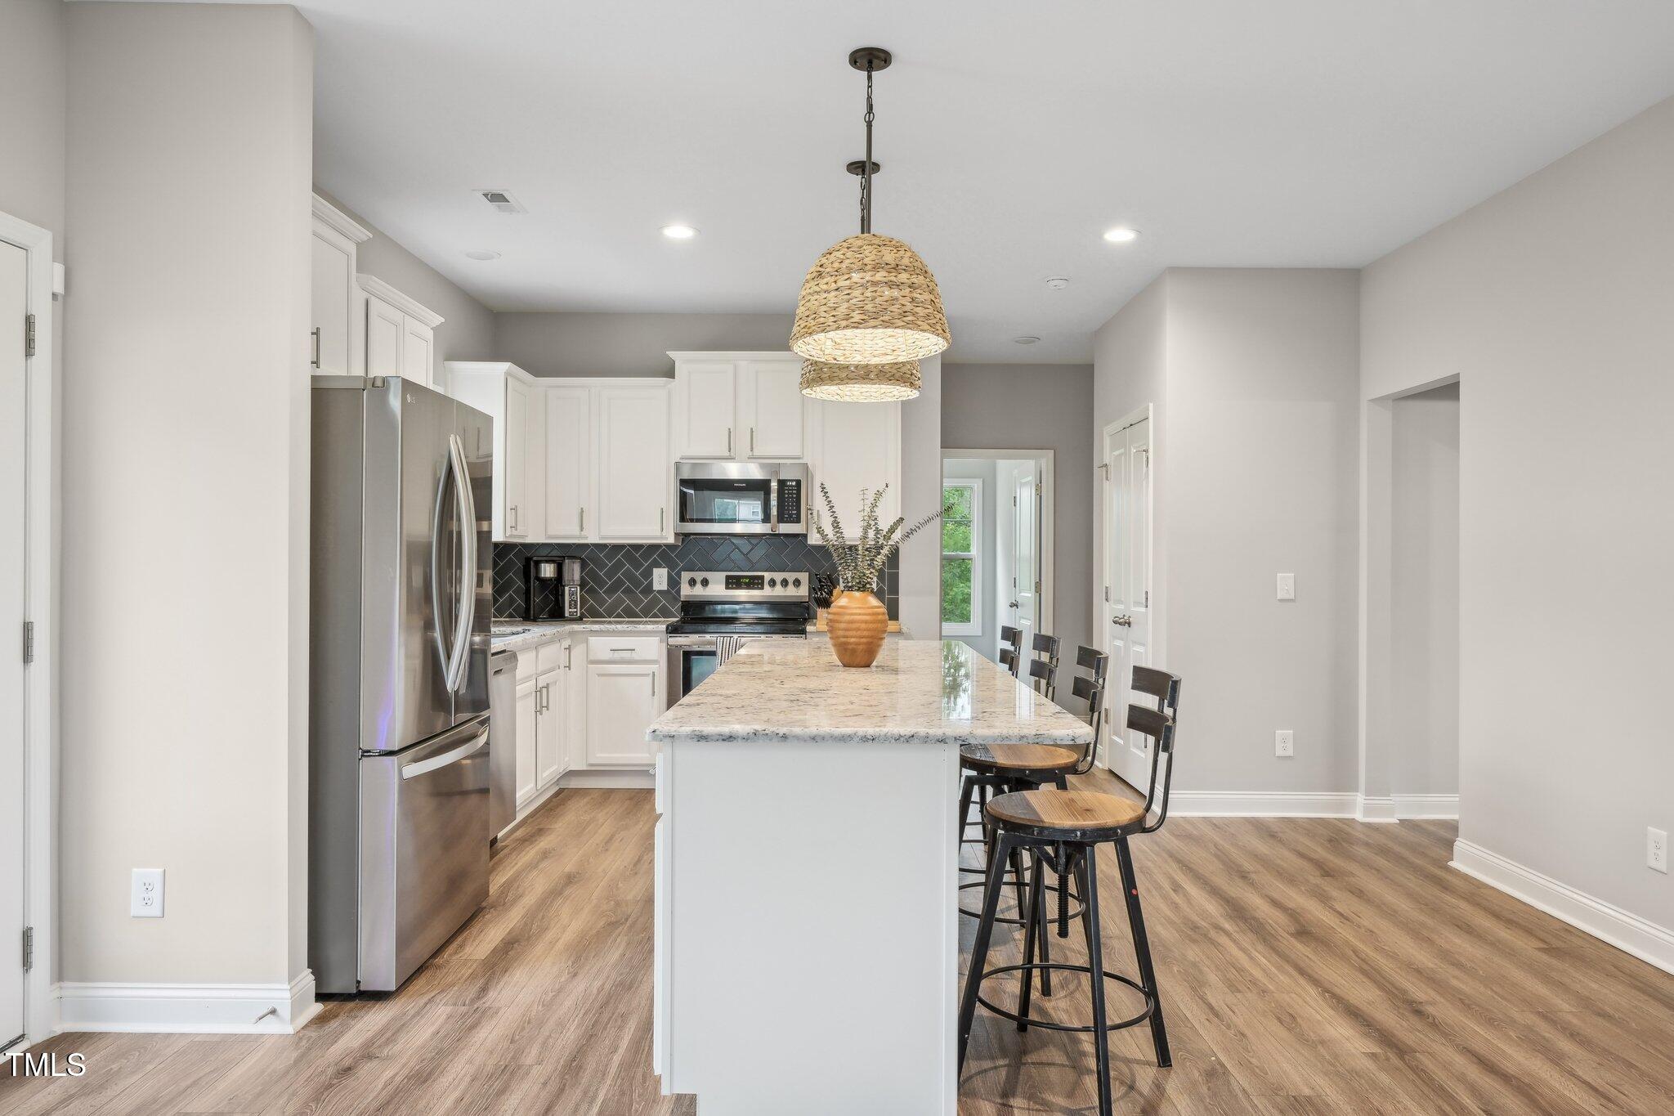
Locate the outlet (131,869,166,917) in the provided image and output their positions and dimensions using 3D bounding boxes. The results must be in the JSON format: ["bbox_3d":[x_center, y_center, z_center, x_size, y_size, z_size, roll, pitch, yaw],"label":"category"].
[{"bbox_3d":[-1.880,0.916,2.919,0.090,0.131,0.012,0,0,1],"label":"outlet"}]

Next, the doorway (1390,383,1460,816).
[{"bbox_3d":[2.667,0.268,4.876,0.130,2.081,0.810,0,0,1],"label":"doorway"}]

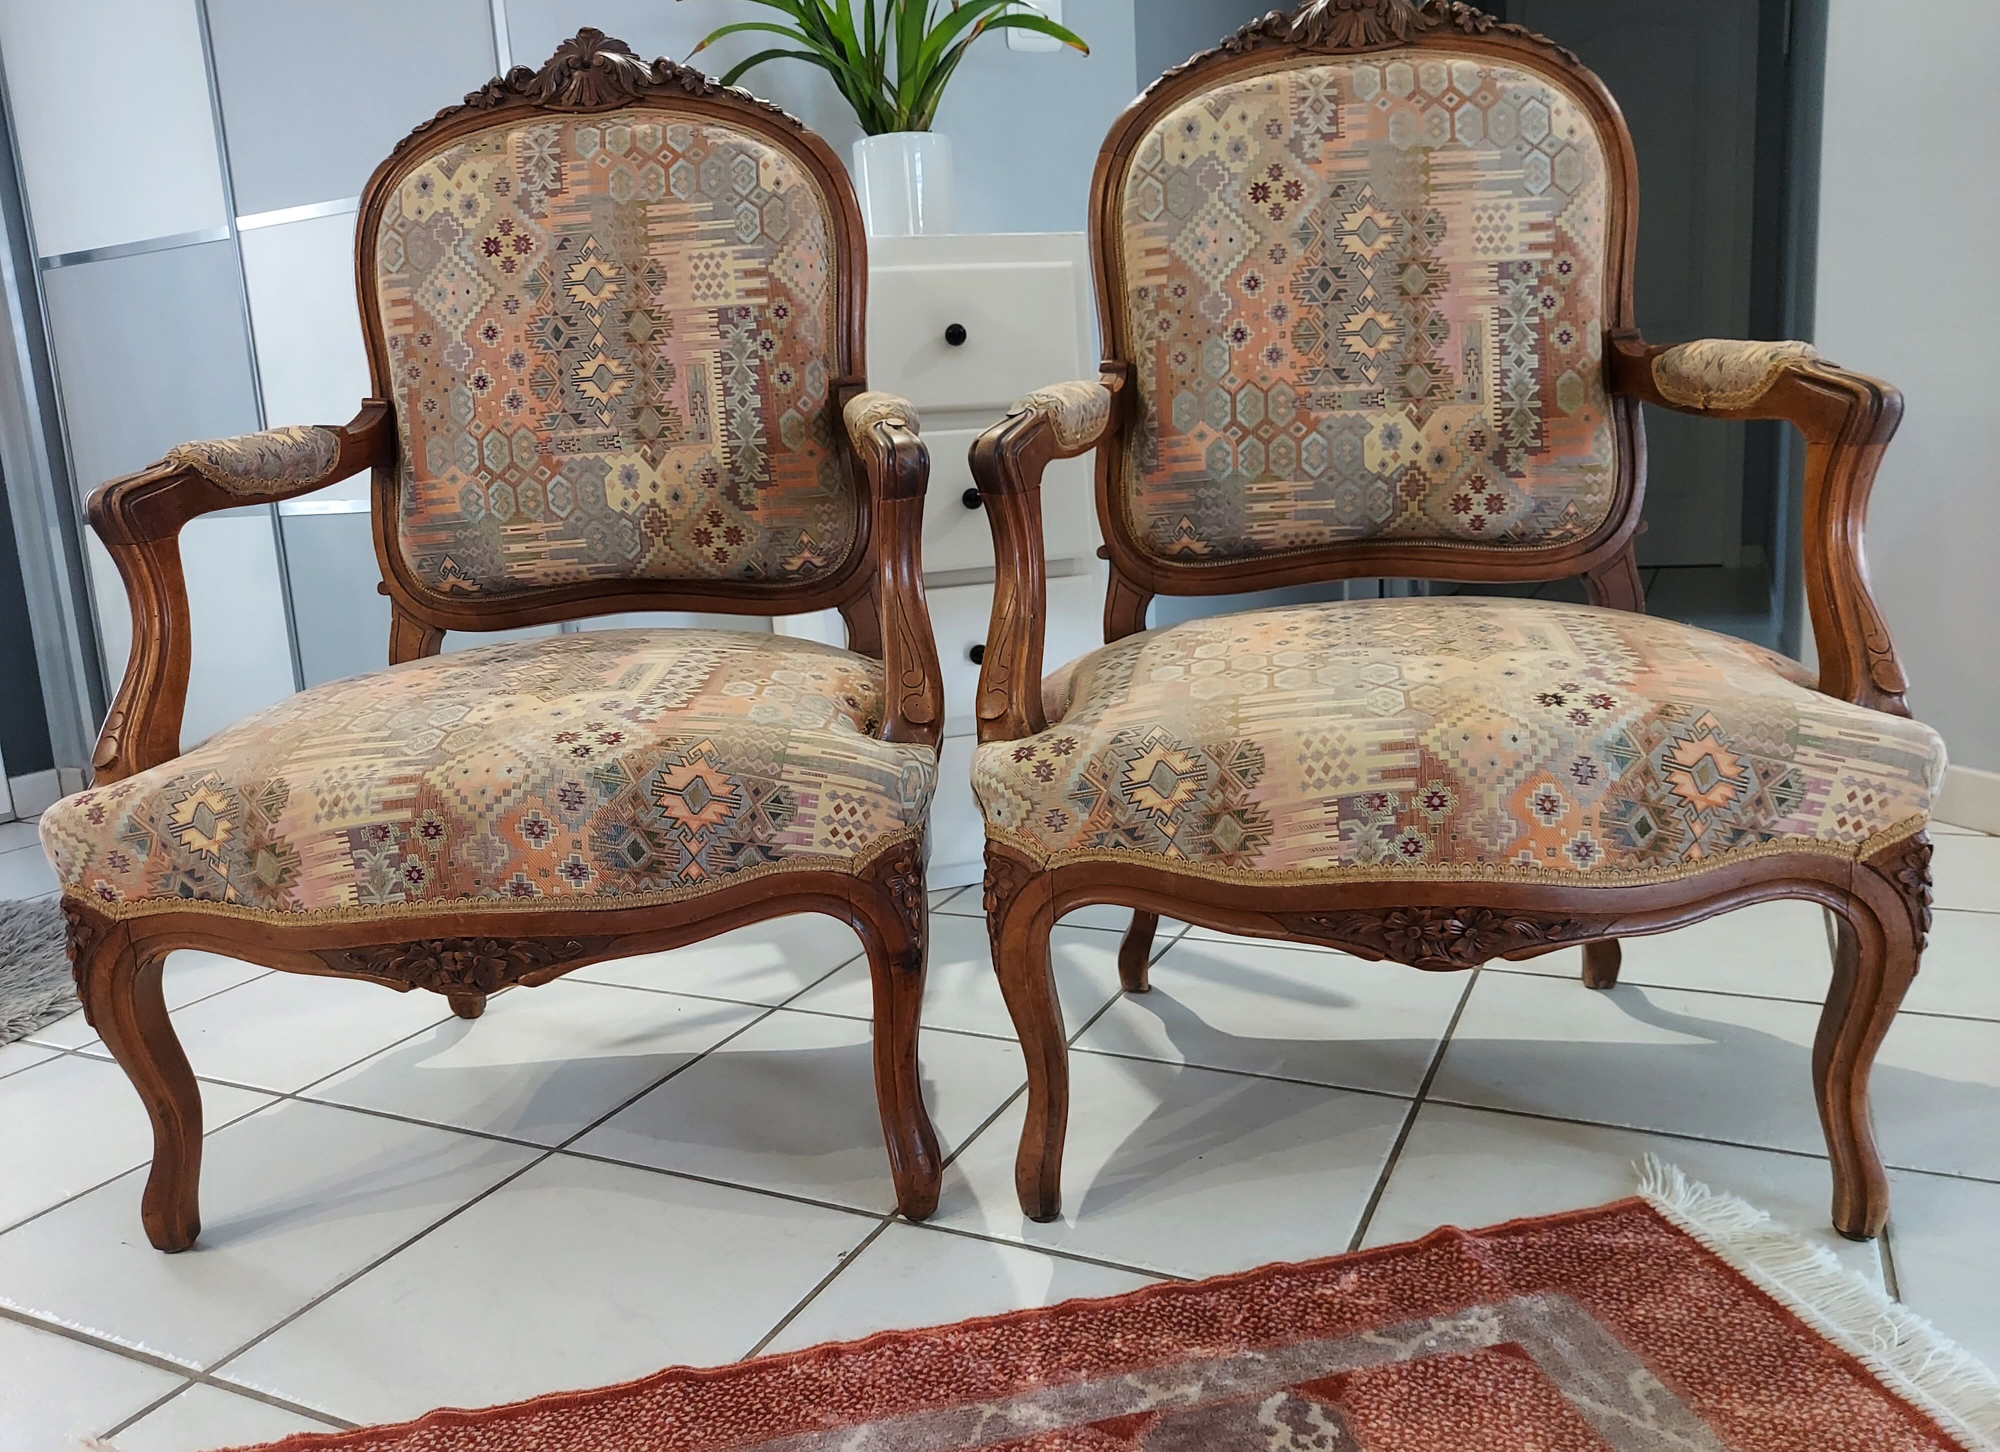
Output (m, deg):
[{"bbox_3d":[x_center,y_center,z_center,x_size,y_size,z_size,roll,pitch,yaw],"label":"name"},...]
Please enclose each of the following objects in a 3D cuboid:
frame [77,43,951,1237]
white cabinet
[{"bbox_3d":[-0.384,-0.153,1.268,0.653,1.002,0.606,-3,11,2],"label":"frame"},{"bbox_3d":[-0.106,-0.235,2.086,0.358,0.833,0.460,-7,11,-18],"label":"white cabinet"}]

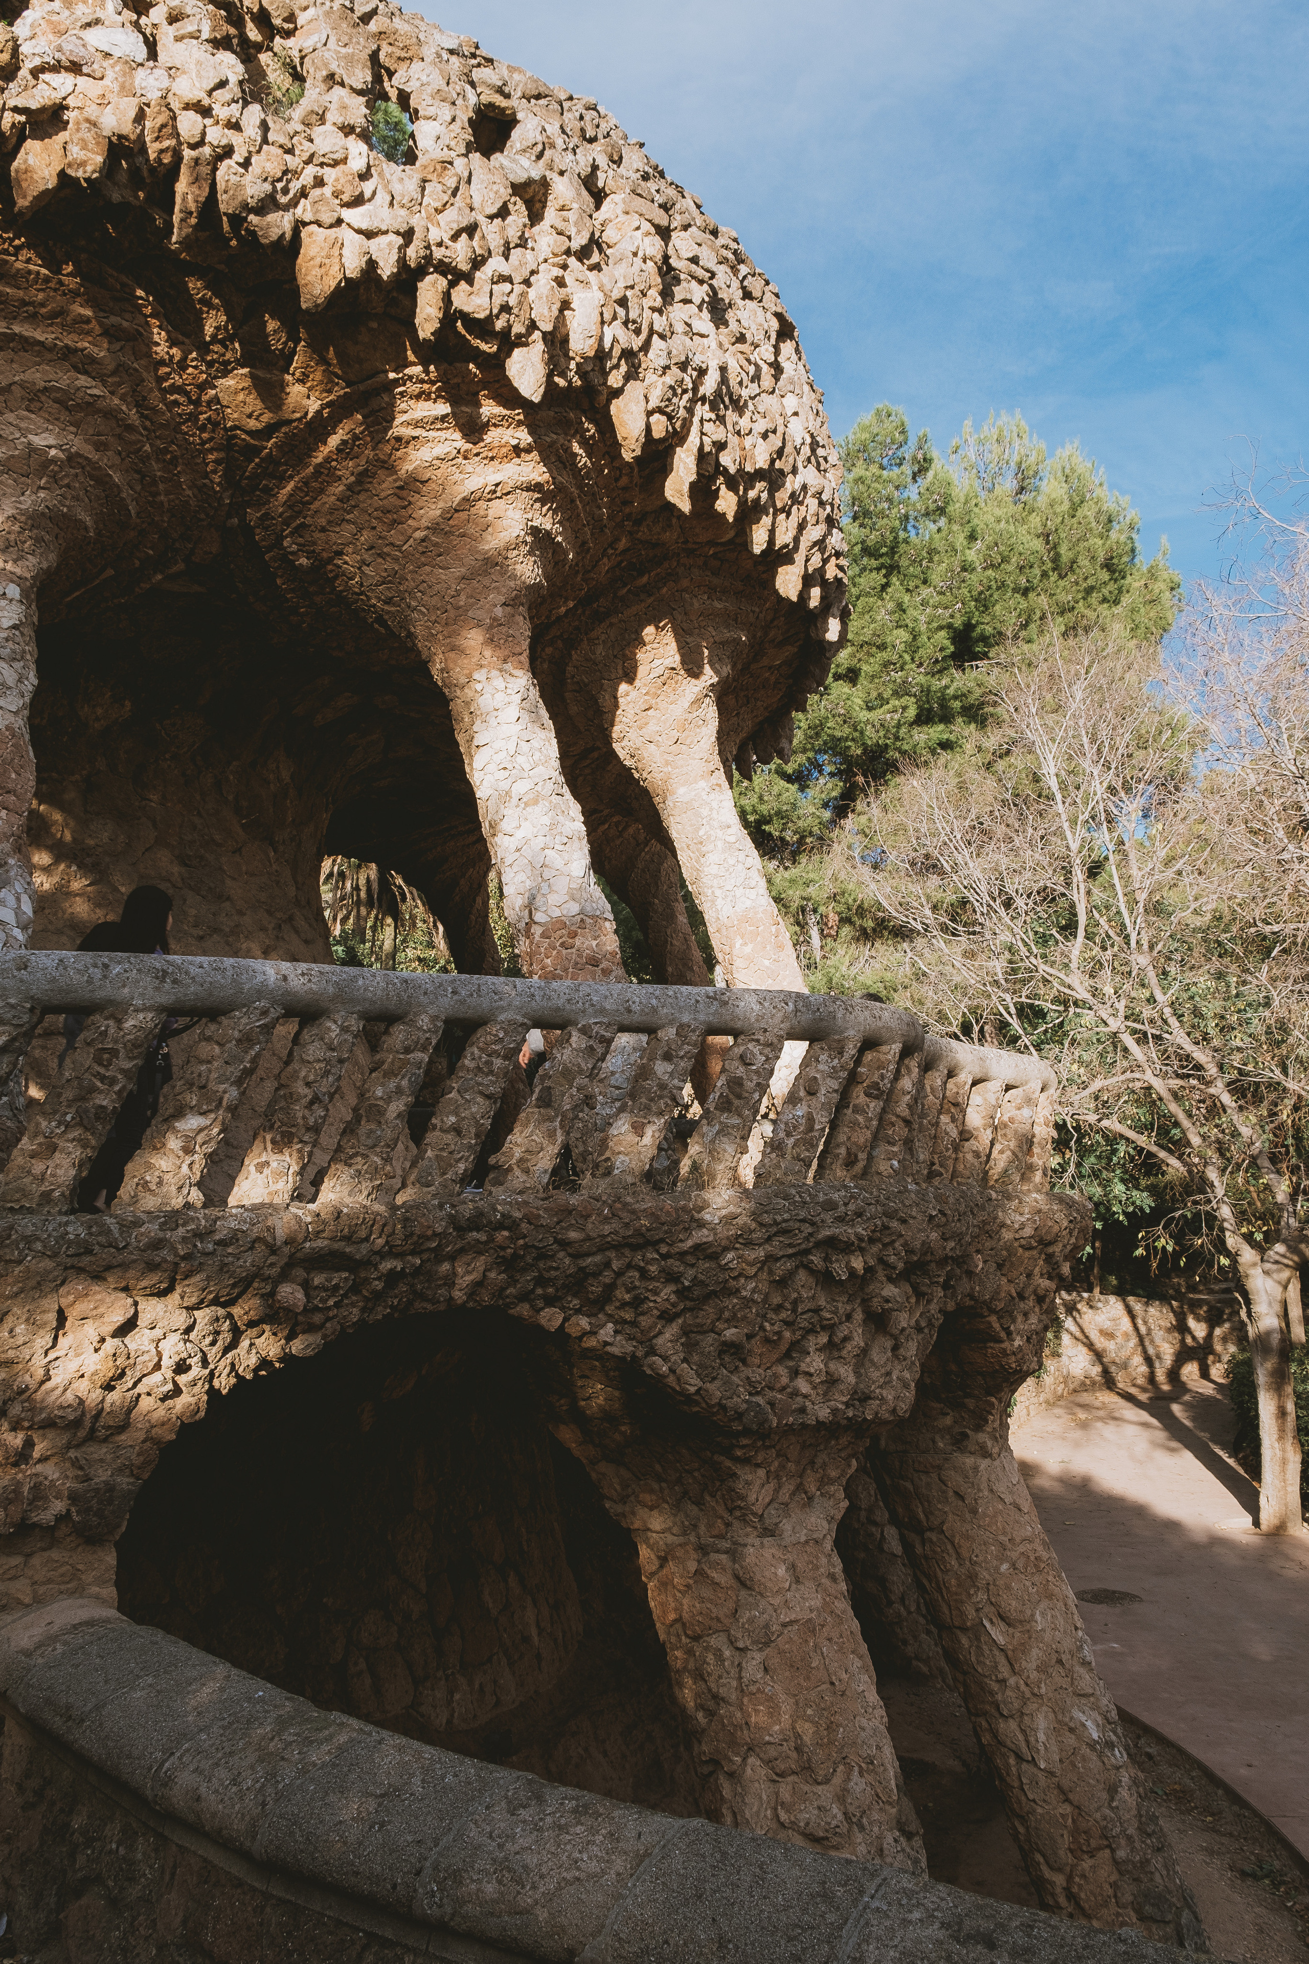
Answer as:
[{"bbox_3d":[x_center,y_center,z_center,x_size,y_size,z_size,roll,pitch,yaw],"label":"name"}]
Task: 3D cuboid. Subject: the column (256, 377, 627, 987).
[{"bbox_3d":[-1.200,-1.200,8.700,2.200,4.500,2.000,2,-8,-18],"label":"column"}]

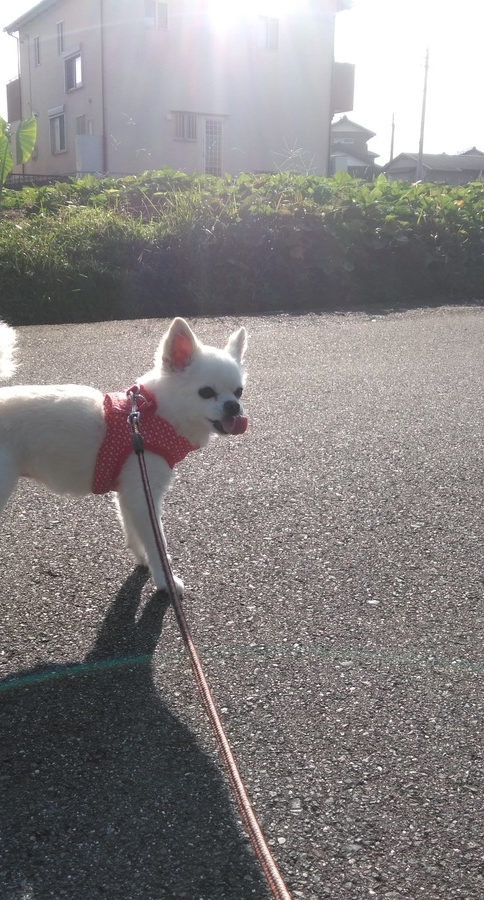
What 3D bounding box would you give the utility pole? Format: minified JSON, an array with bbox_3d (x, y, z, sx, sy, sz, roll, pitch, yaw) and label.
[{"bbox_3d":[13.133,-23.437,65.331,0.340,10.500,0.340,1,14,0],"label":"utility pole"}]

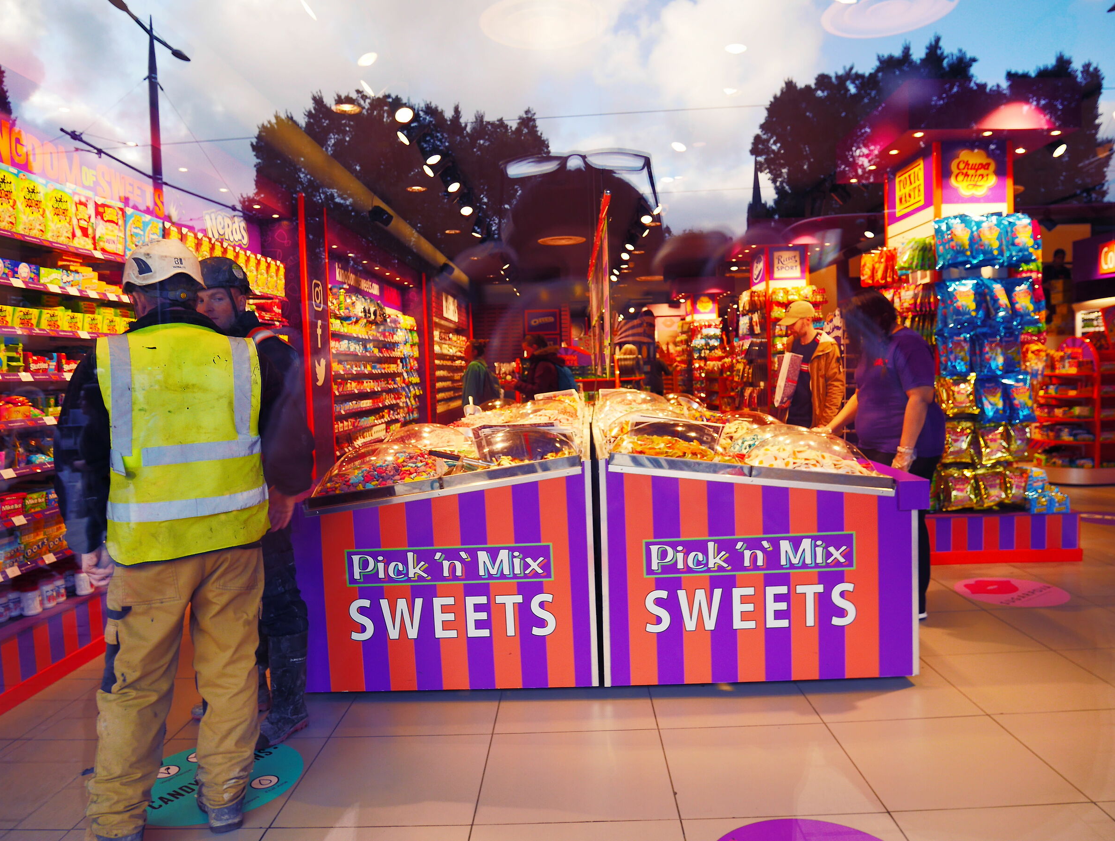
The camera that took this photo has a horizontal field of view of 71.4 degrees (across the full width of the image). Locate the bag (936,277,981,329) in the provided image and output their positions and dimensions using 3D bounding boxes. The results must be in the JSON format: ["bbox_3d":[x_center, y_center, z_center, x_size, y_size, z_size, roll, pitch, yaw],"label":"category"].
[{"bbox_3d":[2.465,-0.719,4.763,0.250,0.310,0.100,-2,4,1],"label":"bag"}]

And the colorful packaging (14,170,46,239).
[{"bbox_3d":[-2.480,-0.993,3.616,0.060,0.275,0.195,-2,4,1],"label":"colorful packaging"}]

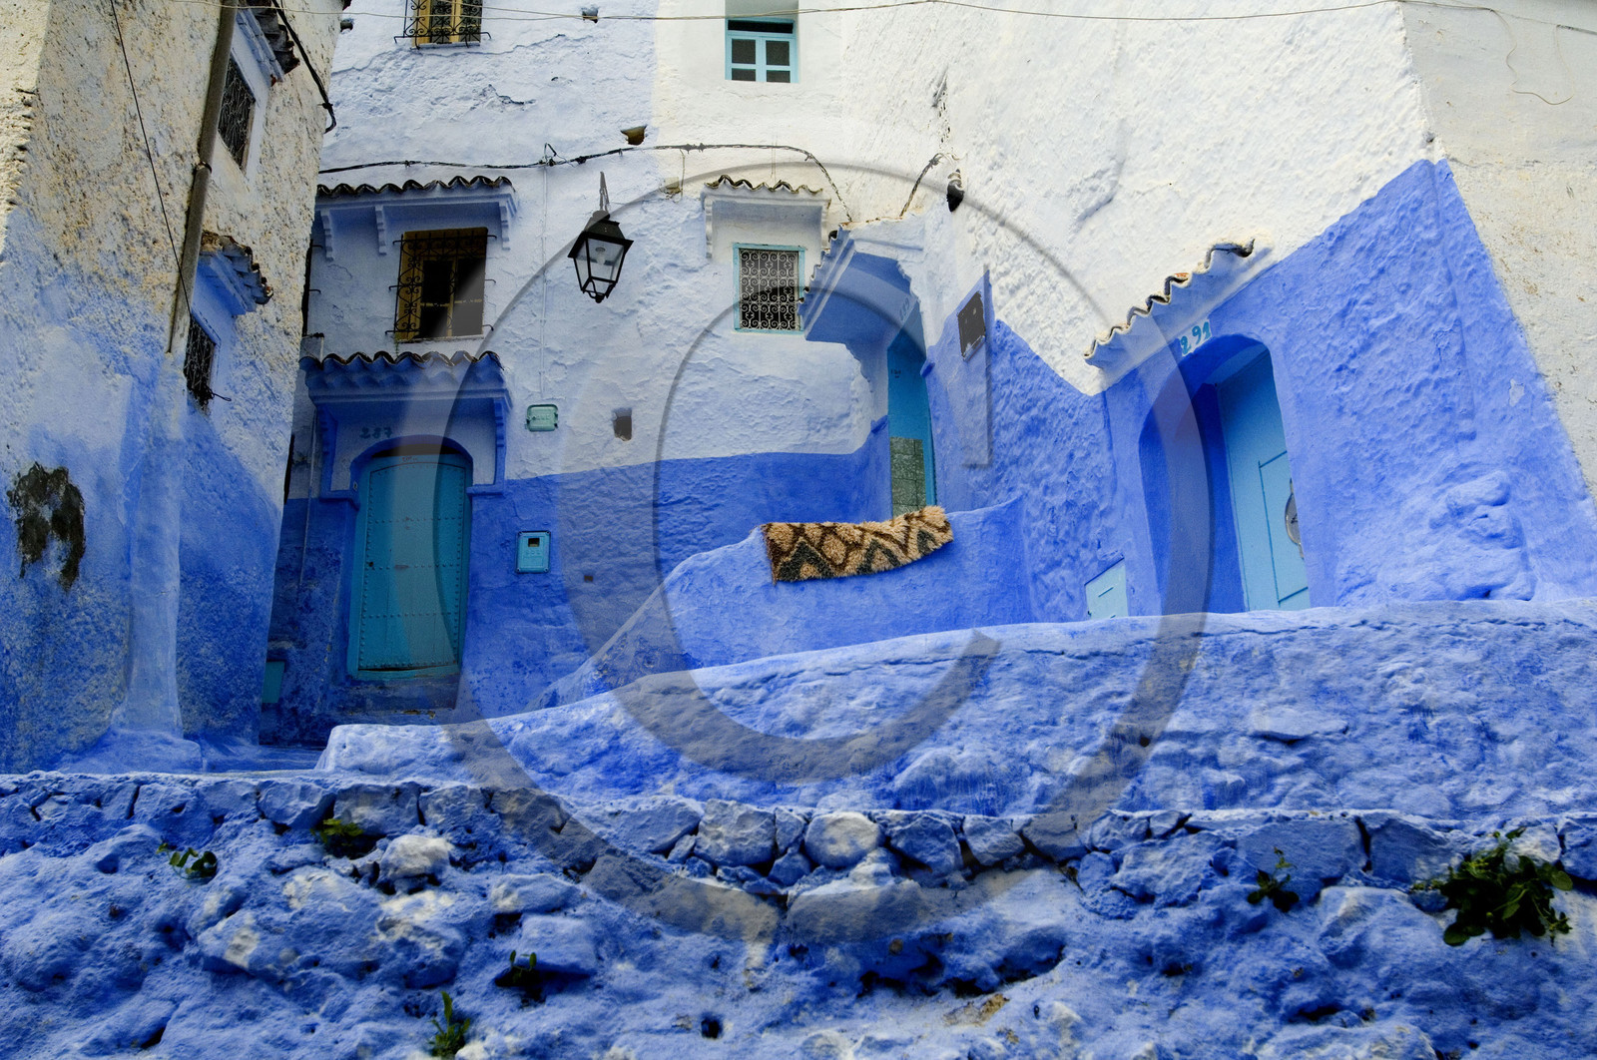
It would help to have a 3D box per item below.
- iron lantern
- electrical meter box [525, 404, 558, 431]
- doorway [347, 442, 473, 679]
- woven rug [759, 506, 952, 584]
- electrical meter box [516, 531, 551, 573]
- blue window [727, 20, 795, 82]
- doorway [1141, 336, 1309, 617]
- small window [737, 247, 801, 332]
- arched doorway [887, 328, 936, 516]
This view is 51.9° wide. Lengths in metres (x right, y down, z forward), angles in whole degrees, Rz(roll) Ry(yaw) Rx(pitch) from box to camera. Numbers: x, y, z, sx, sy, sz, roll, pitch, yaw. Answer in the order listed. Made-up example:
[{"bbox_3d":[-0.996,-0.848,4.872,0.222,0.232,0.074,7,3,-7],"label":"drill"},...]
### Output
[{"bbox_3d":[-1.652,-2.397,13.719,0.420,1.220,0.550,4,-21,-14],"label":"iron lantern"},{"bbox_3d":[-2.089,-0.913,13.323,0.245,0.200,0.110,-2,-19,5],"label":"electrical meter box"},{"bbox_3d":[-3.155,0.253,13.382,1.000,2.030,0.280,-2,-20,1],"label":"doorway"},{"bbox_3d":[0.410,0.095,11.337,1.300,0.460,0.250,-4,-19,12],"label":"woven rug"},{"bbox_3d":[-2.094,0.172,12.949,0.255,0.325,0.120,-2,-19,5],"label":"electrical meter box"},{"bbox_3d":[-0.339,-4.205,14.615,0.610,0.770,0.090,0,-19,-1],"label":"blue window"},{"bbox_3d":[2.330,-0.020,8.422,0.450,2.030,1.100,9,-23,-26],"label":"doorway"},{"bbox_3d":[-0.255,-2.114,14.413,0.550,0.830,0.070,0,-21,-4],"label":"small window"},{"bbox_3d":[1.006,-0.682,13.004,0.300,2.050,0.920,5,-21,-16],"label":"arched doorway"}]

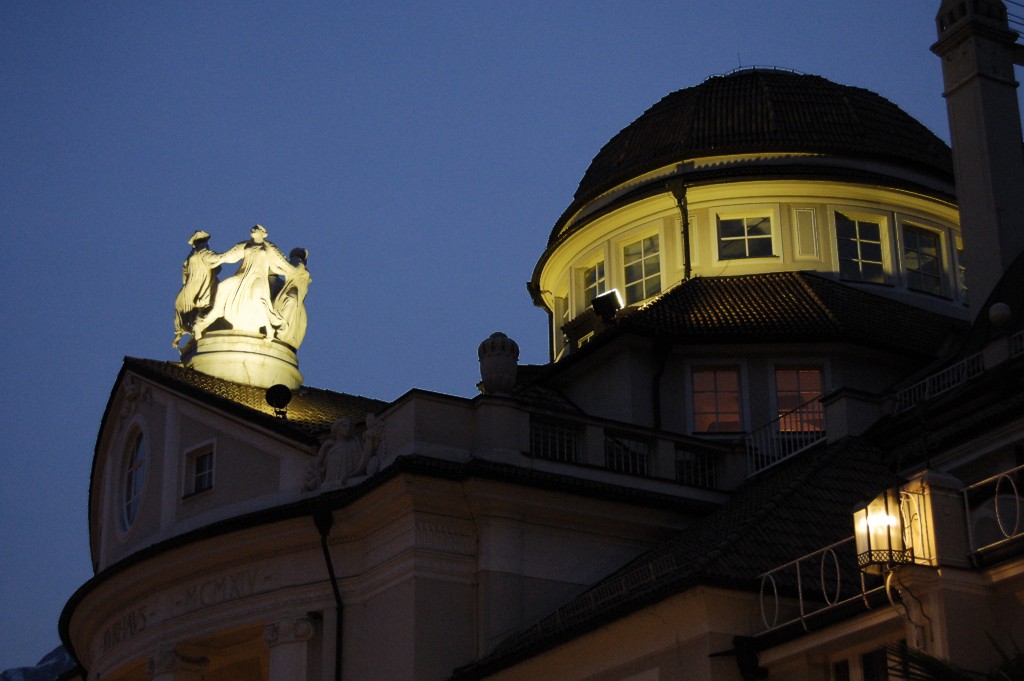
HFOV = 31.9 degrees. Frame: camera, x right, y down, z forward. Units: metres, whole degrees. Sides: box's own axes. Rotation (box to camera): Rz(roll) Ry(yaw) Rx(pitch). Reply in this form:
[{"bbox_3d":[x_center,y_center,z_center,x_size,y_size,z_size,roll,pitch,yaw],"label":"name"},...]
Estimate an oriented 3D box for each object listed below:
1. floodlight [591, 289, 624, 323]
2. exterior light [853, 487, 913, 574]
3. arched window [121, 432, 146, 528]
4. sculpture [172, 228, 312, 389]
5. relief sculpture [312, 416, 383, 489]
[{"bbox_3d":[2.537,-0.897,47.246,0.651,0.578,0.367,-20,6,39],"label":"floodlight"},{"bbox_3d":[4.826,2.433,23.384,0.588,1.082,0.609,11,-25,-25],"label":"exterior light"},{"bbox_3d":[-8.841,3.298,42.219,0.294,2.394,2.205,11,-25,-25],"label":"arched window"},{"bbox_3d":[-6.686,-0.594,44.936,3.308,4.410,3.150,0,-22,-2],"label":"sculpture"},{"bbox_3d":[-3.213,2.179,35.564,1.365,1.344,0.525,-12,-25,27],"label":"relief sculpture"}]

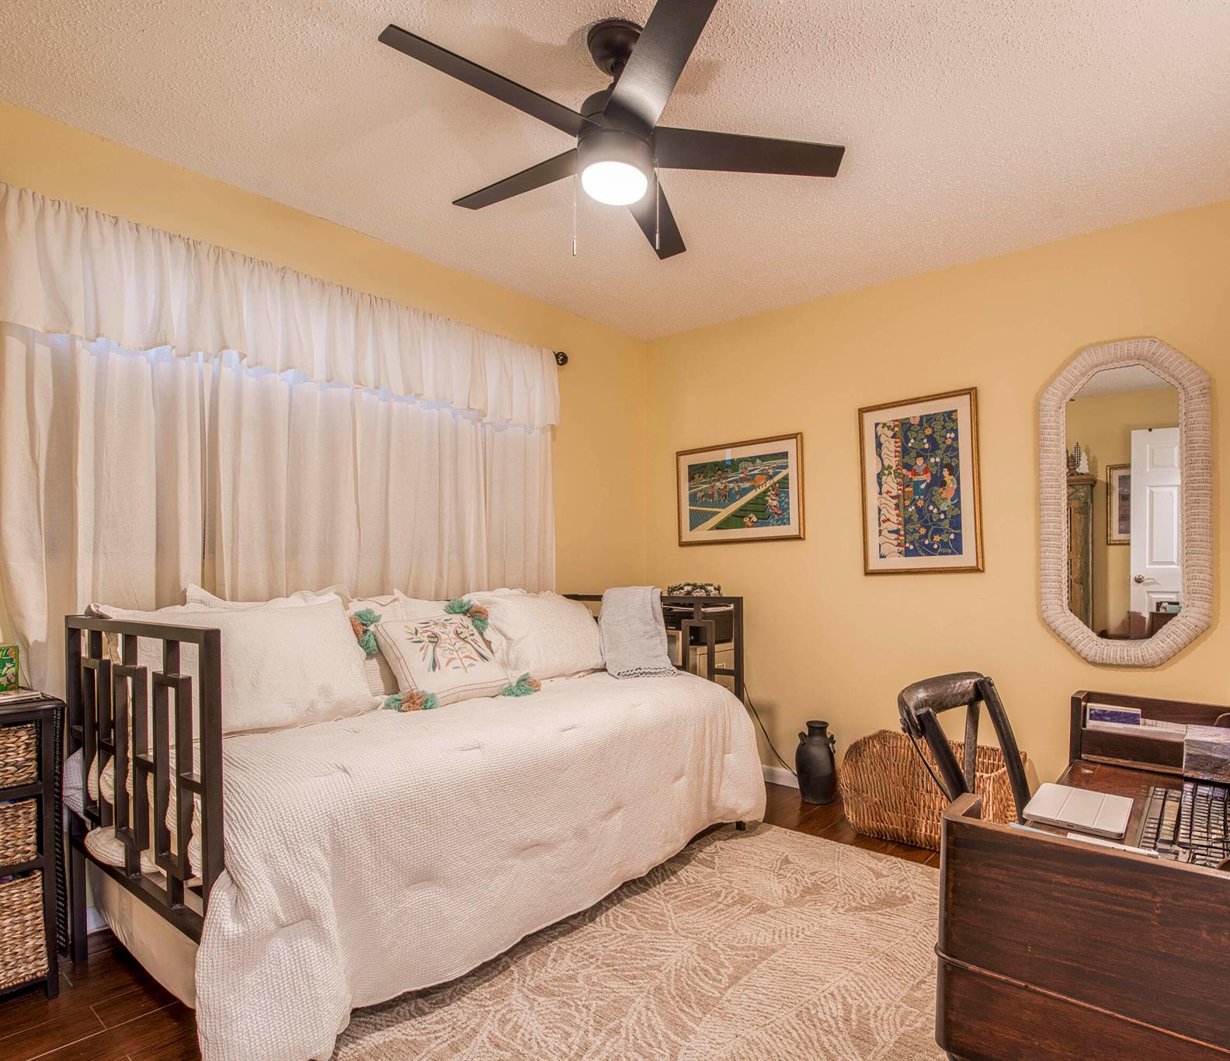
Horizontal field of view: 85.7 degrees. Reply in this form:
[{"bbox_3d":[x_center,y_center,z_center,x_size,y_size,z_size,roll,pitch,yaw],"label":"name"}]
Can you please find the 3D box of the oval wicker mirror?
[{"bbox_3d":[1.833,-0.104,2.405,0.500,1.180,0.060,-1,-1,41],"label":"oval wicker mirror"}]

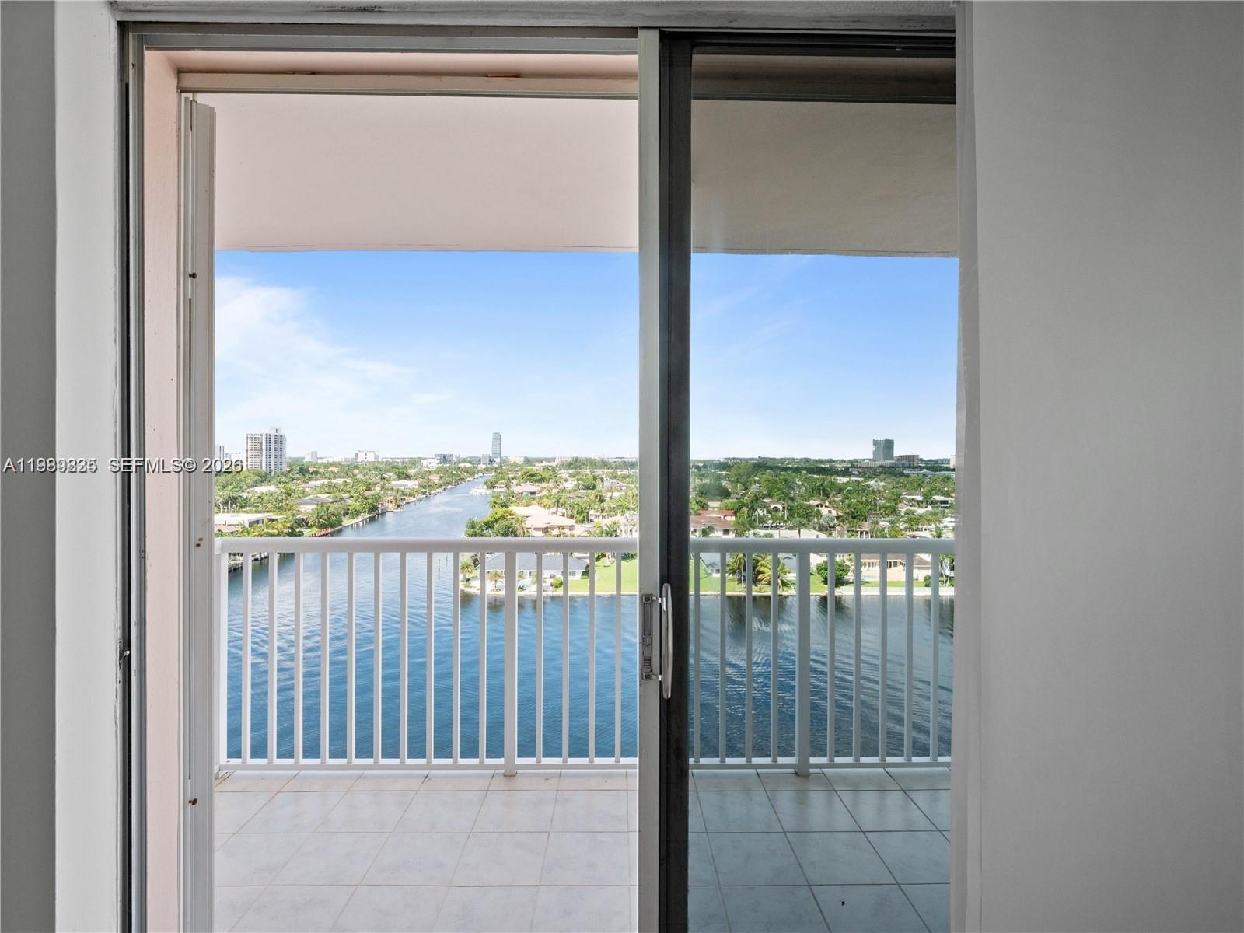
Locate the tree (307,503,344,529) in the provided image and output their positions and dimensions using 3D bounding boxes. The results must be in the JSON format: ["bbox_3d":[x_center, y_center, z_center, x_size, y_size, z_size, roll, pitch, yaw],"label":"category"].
[{"bbox_3d":[-110.662,18.535,215.000,12.200,9.200,11.000,0,1,-27],"label":"tree"}]

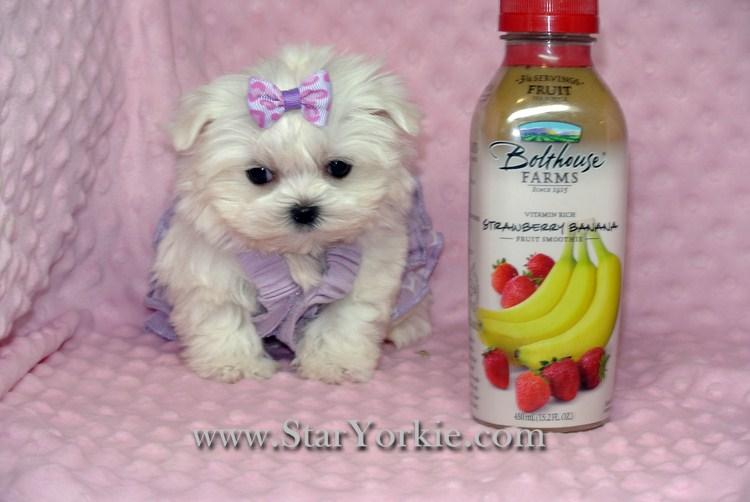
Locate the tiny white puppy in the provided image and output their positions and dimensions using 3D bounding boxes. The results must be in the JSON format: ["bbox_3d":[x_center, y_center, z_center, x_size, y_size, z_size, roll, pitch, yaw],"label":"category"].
[{"bbox_3d":[-0.039,-0.024,0.840,0.143,0.154,0.170,0,5,0],"label":"tiny white puppy"}]

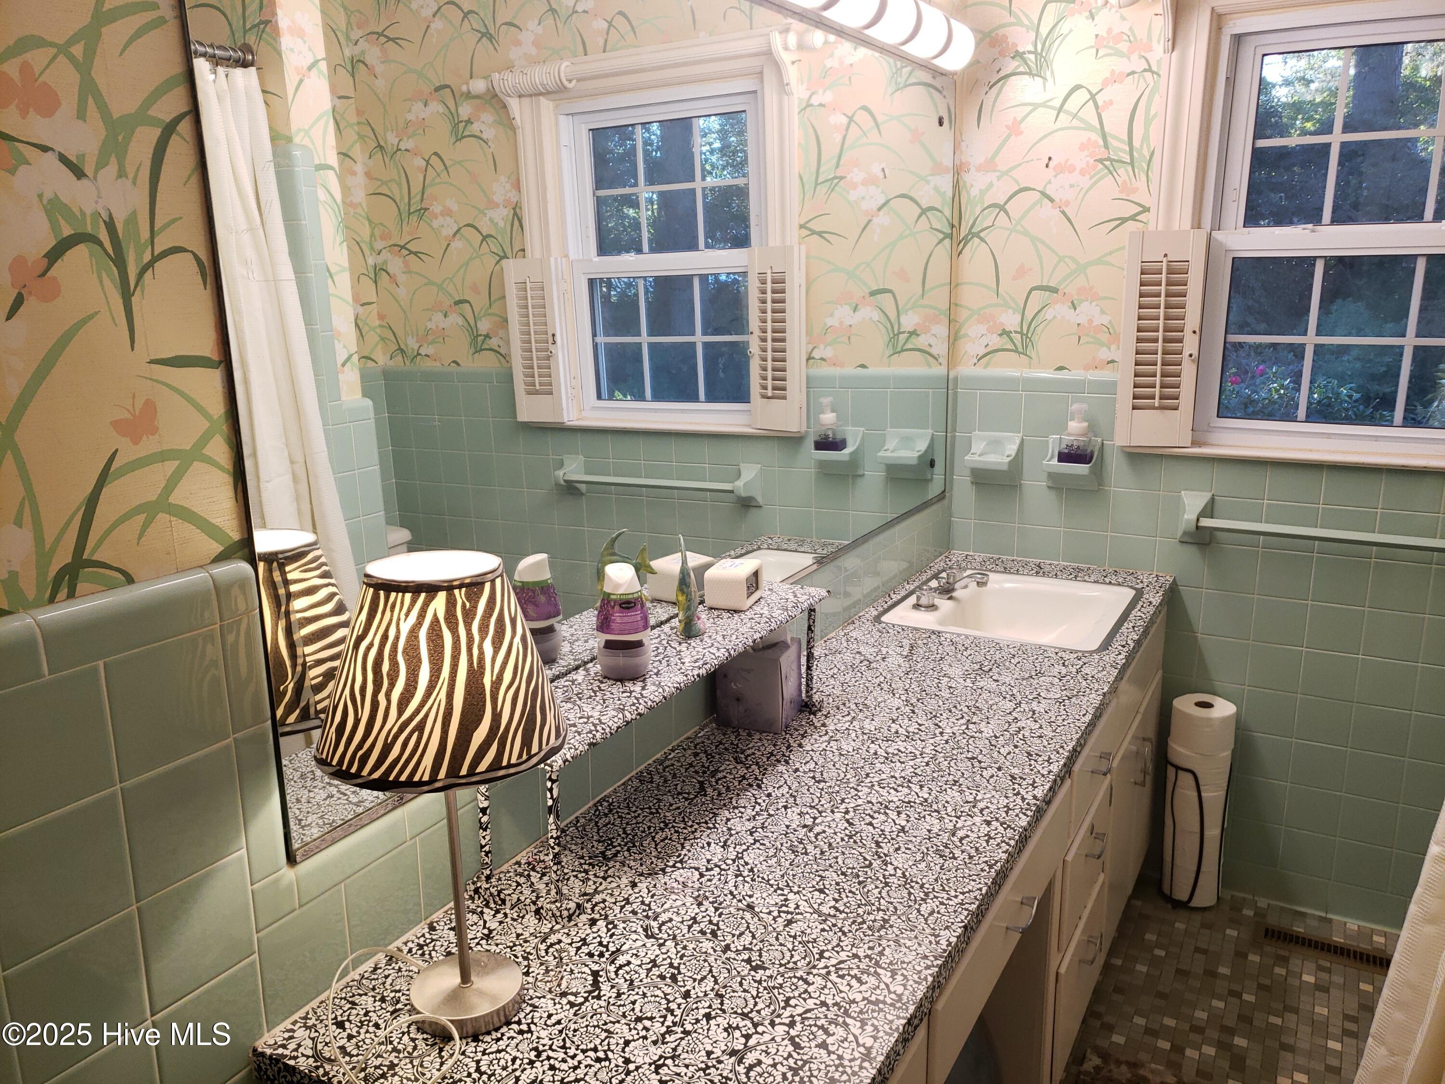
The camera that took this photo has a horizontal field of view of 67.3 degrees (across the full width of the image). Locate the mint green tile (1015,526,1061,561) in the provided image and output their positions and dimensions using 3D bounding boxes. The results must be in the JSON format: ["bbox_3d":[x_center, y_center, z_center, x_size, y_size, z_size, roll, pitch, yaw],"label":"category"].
[{"bbox_3d":[0.792,0.009,2.725,0.109,0.090,0.010,7,15,28],"label":"mint green tile"}]

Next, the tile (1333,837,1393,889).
[{"bbox_3d":[1.459,0.737,2.474,0.108,0.108,0.010,7,15,29],"label":"tile"}]

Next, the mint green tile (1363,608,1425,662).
[{"bbox_3d":[1.454,0.203,2.352,0.108,0.108,0.010,7,15,29],"label":"mint green tile"}]

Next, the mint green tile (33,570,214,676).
[{"bbox_3d":[-0.495,0.063,0.905,0.014,0.054,0.150,7,15,29],"label":"mint green tile"}]

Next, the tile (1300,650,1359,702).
[{"bbox_3d":[1.360,0.299,2.428,0.108,0.108,0.010,7,16,29],"label":"tile"}]

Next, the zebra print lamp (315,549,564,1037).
[{"bbox_3d":[-0.253,0.233,1.004,0.221,0.439,0.221,7,15,28],"label":"zebra print lamp"}]

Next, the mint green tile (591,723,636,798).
[{"bbox_3d":[-0.159,0.297,1.533,0.010,0.102,0.108,7,16,29],"label":"mint green tile"}]

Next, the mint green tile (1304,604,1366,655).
[{"bbox_3d":[1.372,0.193,2.427,0.109,0.109,0.010,7,15,28],"label":"mint green tile"}]

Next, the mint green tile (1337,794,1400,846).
[{"bbox_3d":[1.480,0.640,2.491,0.109,0.109,0.010,7,15,28],"label":"mint green tile"}]

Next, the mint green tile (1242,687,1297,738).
[{"bbox_3d":[1.266,0.395,2.508,0.108,0.108,0.010,7,15,29],"label":"mint green tile"}]

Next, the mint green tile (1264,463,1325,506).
[{"bbox_3d":[1.262,-0.136,2.386,0.108,0.099,0.010,7,15,29],"label":"mint green tile"}]

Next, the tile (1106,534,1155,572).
[{"bbox_3d":[0.977,0.041,2.592,0.108,0.108,0.010,7,15,29],"label":"tile"}]

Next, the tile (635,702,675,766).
[{"bbox_3d":[-0.104,0.269,1.593,0.010,0.103,0.107,7,15,28],"label":"tile"}]

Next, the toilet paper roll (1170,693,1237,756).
[{"bbox_3d":[1.112,0.426,2.511,0.134,0.098,0.134,7,16,29],"label":"toilet paper roll"}]

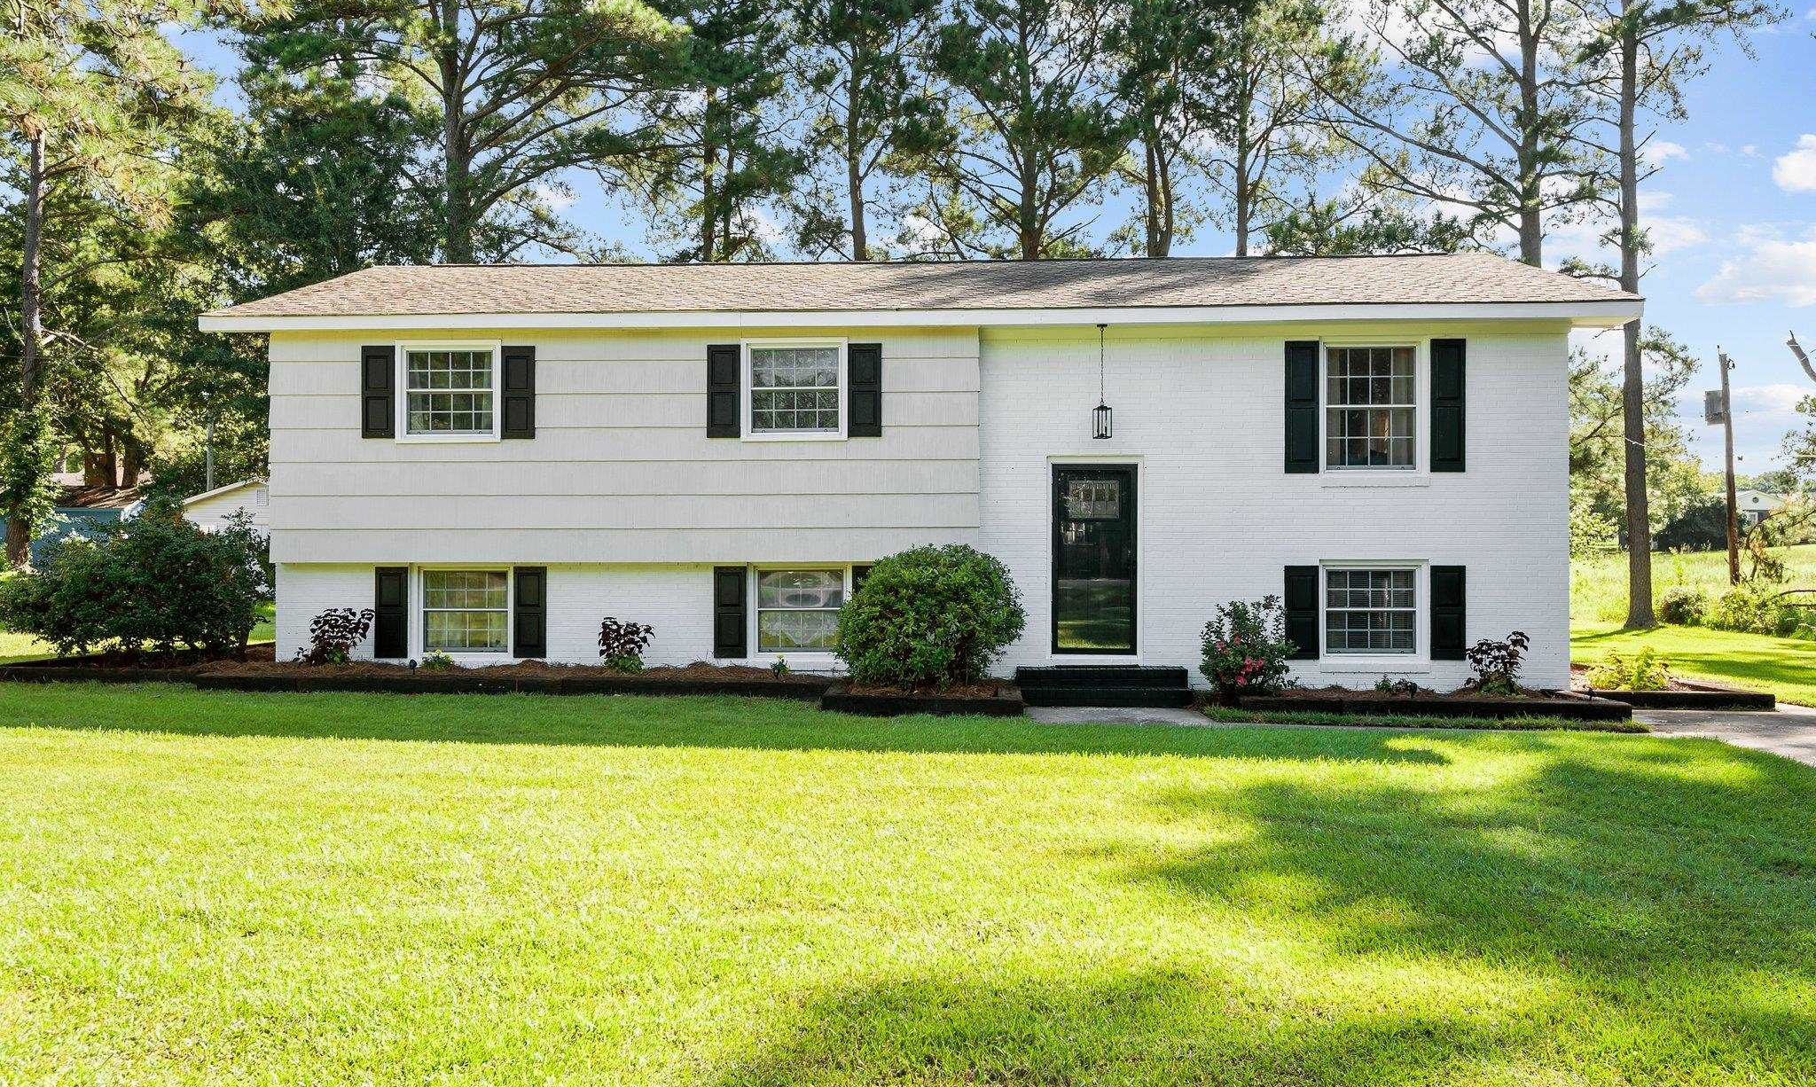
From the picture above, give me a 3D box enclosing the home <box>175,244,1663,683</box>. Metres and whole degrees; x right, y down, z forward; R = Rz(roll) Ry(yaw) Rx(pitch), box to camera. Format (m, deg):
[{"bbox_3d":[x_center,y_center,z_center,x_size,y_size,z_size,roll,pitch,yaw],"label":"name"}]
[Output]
[{"bbox_3d":[0.145,-1.112,17.457,14.883,5.352,7.982,0,0,3],"label":"home"}]

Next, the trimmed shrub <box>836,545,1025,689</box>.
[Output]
[{"bbox_3d":[0.227,0.731,13.100,1.870,1.440,1.780,0,0,3],"label":"trimmed shrub"}]

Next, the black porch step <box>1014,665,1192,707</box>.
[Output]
[{"bbox_3d":[1.999,1.475,13.565,1.770,0.330,0.720,0,0,3],"label":"black porch step"}]

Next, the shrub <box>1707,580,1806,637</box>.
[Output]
[{"bbox_3d":[15.419,1.199,23.800,1.800,1.000,1.500,0,0,3],"label":"shrub"}]

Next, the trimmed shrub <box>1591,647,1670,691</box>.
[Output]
[{"bbox_3d":[7.824,1.361,14.200,0.870,0.470,0.800,0,0,3],"label":"trimmed shrub"}]

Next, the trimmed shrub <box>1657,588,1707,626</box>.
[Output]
[{"bbox_3d":[15.353,1.253,26.000,1.000,0.760,0.950,0,0,3],"label":"trimmed shrub"}]

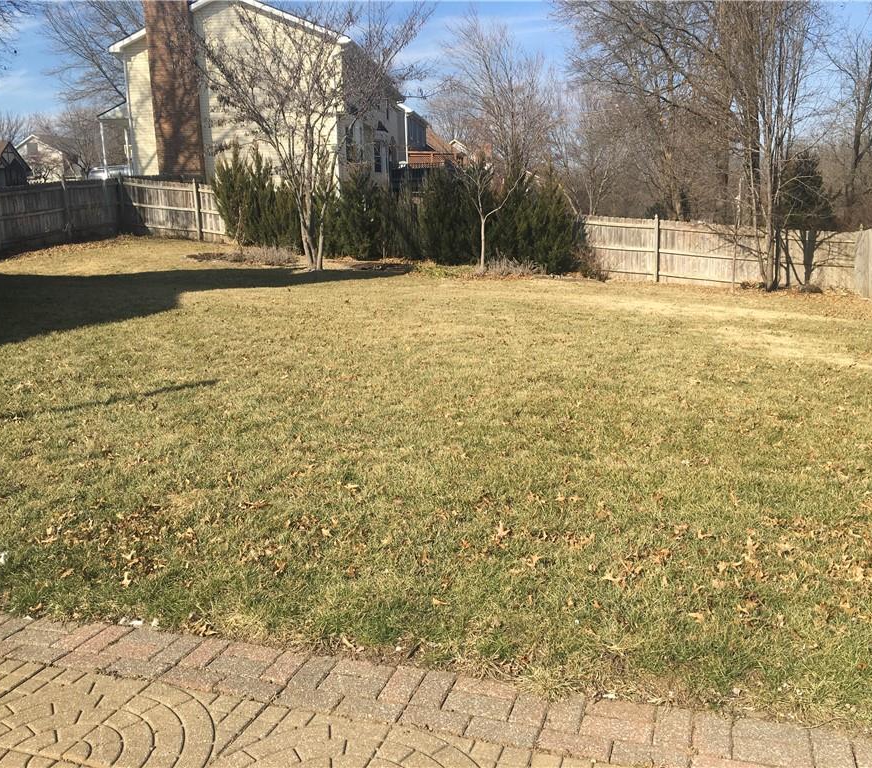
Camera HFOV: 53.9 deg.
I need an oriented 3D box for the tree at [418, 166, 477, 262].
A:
[{"bbox_3d":[0.344,-4.581,23.603,1.650,2.620,1.650,-1,11,1],"label":"tree"}]

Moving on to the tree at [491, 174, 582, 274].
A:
[{"bbox_3d":[2.695,-4.262,23.003,2.470,2.640,2.470,1,11,7],"label":"tree"}]

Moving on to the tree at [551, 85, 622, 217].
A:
[{"bbox_3d":[5.143,-7.223,29.512,2.550,5.760,2.550,1,11,10],"label":"tree"}]

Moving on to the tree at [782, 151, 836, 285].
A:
[{"bbox_3d":[10.886,-4.829,25.004,1.570,3.840,1.570,4,12,23],"label":"tree"}]

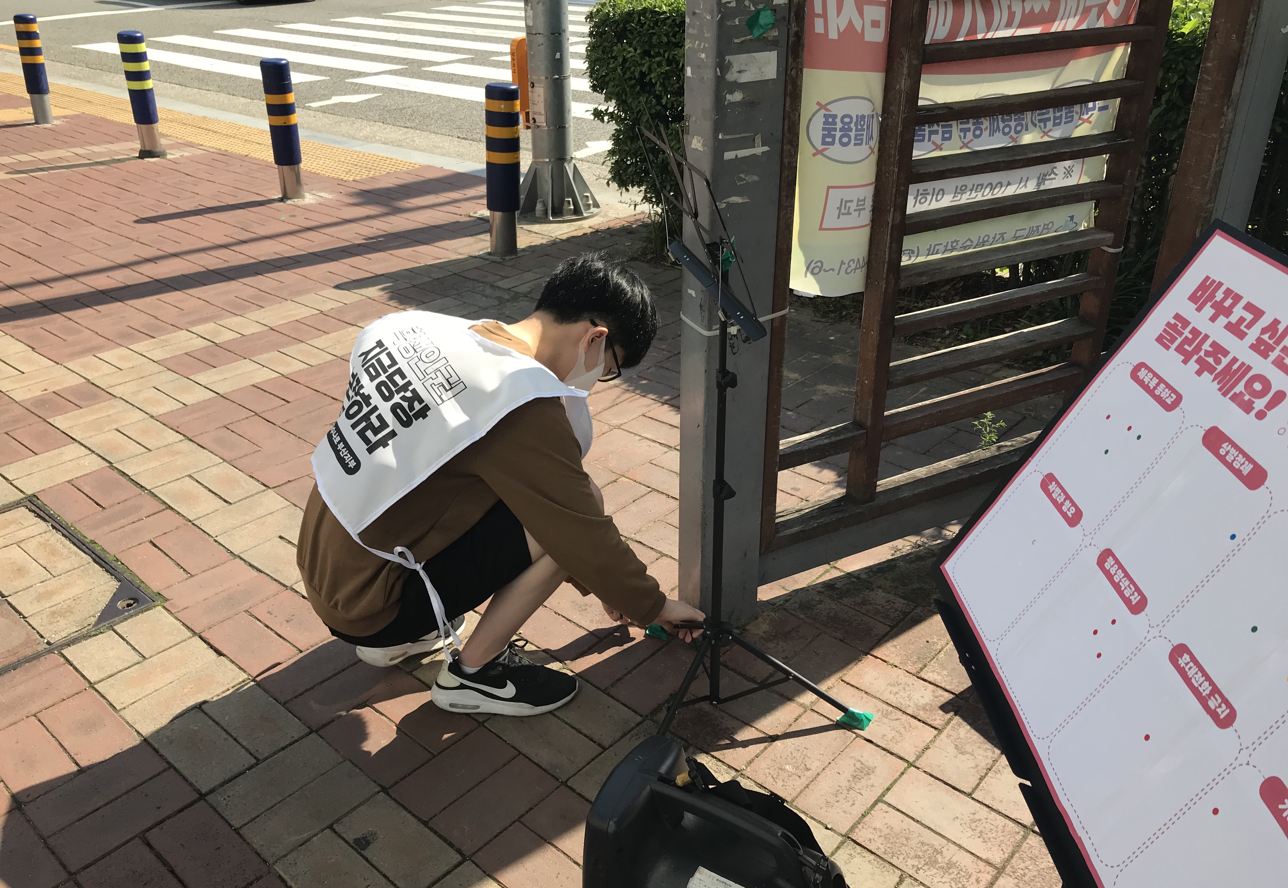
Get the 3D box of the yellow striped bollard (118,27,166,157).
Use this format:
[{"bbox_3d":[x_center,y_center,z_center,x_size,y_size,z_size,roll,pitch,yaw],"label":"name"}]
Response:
[{"bbox_3d":[-3.350,-2.326,6.955,0.156,0.782,0.156,-10,29,-22],"label":"yellow striped bollard"}]

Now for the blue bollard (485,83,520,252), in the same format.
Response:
[{"bbox_3d":[-0.663,-1.283,4.914,0.157,0.777,0.157,-1,27,-7],"label":"blue bollard"}]

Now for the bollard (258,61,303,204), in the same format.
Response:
[{"bbox_3d":[-2.043,-1.782,5.922,0.156,0.750,0.156,-8,28,-17],"label":"bollard"}]

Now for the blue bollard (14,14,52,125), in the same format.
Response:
[{"bbox_3d":[-4.717,-2.893,8.072,0.156,0.782,0.156,-11,30,-27],"label":"blue bollard"}]

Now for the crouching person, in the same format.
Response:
[{"bbox_3d":[-0.282,0.085,2.045,0.800,0.905,0.500,-5,27,-10],"label":"crouching person"}]

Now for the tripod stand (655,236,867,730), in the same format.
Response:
[{"bbox_3d":[0.137,0.072,1.948,0.510,1.020,0.510,-7,27,-12],"label":"tripod stand"}]

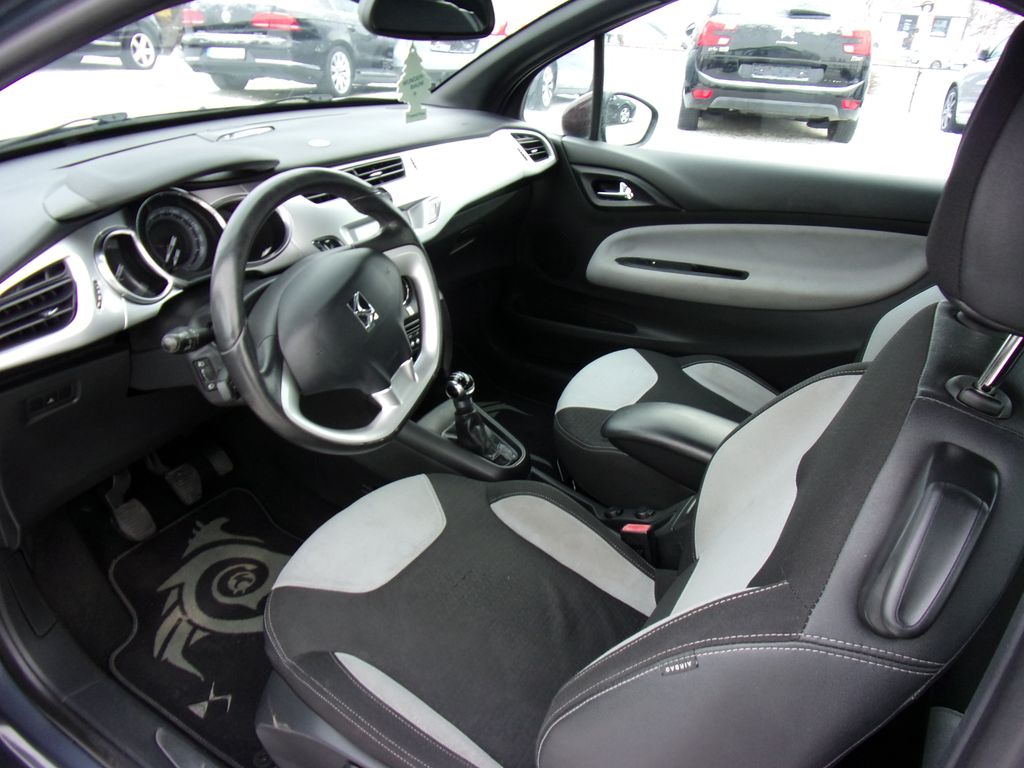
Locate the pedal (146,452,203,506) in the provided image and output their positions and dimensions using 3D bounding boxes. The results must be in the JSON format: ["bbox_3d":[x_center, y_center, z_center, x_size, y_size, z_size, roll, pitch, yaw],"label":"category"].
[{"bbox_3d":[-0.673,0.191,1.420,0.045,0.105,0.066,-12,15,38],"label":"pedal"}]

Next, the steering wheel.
[{"bbox_3d":[-0.228,-0.098,0.949,0.100,0.370,0.376,-3,31,36],"label":"steering wheel"}]

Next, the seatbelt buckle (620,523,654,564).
[{"bbox_3d":[0.210,0.261,1.135,0.047,0.075,0.026,-6,19,37],"label":"seatbelt buckle"}]

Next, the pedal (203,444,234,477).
[{"bbox_3d":[-0.622,0.164,1.500,0.030,0.075,0.050,-18,11,39],"label":"pedal"}]

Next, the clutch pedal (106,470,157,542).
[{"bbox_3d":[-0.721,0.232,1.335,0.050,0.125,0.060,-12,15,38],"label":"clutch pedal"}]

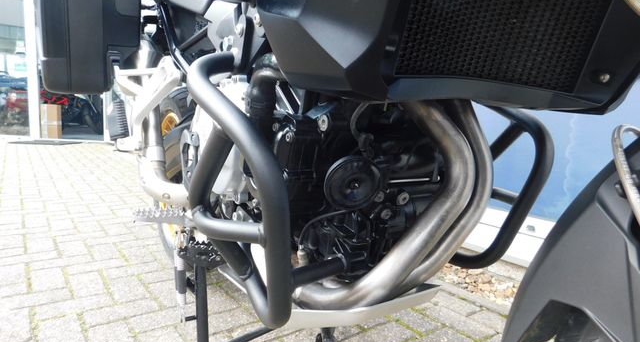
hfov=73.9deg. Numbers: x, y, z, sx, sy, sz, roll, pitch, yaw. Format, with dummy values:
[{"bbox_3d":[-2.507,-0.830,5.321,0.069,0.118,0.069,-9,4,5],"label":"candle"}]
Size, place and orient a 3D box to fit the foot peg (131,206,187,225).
[{"bbox_3d":[-0.343,0.096,0.915,0.108,0.034,0.052,0,8,-34],"label":"foot peg"}]

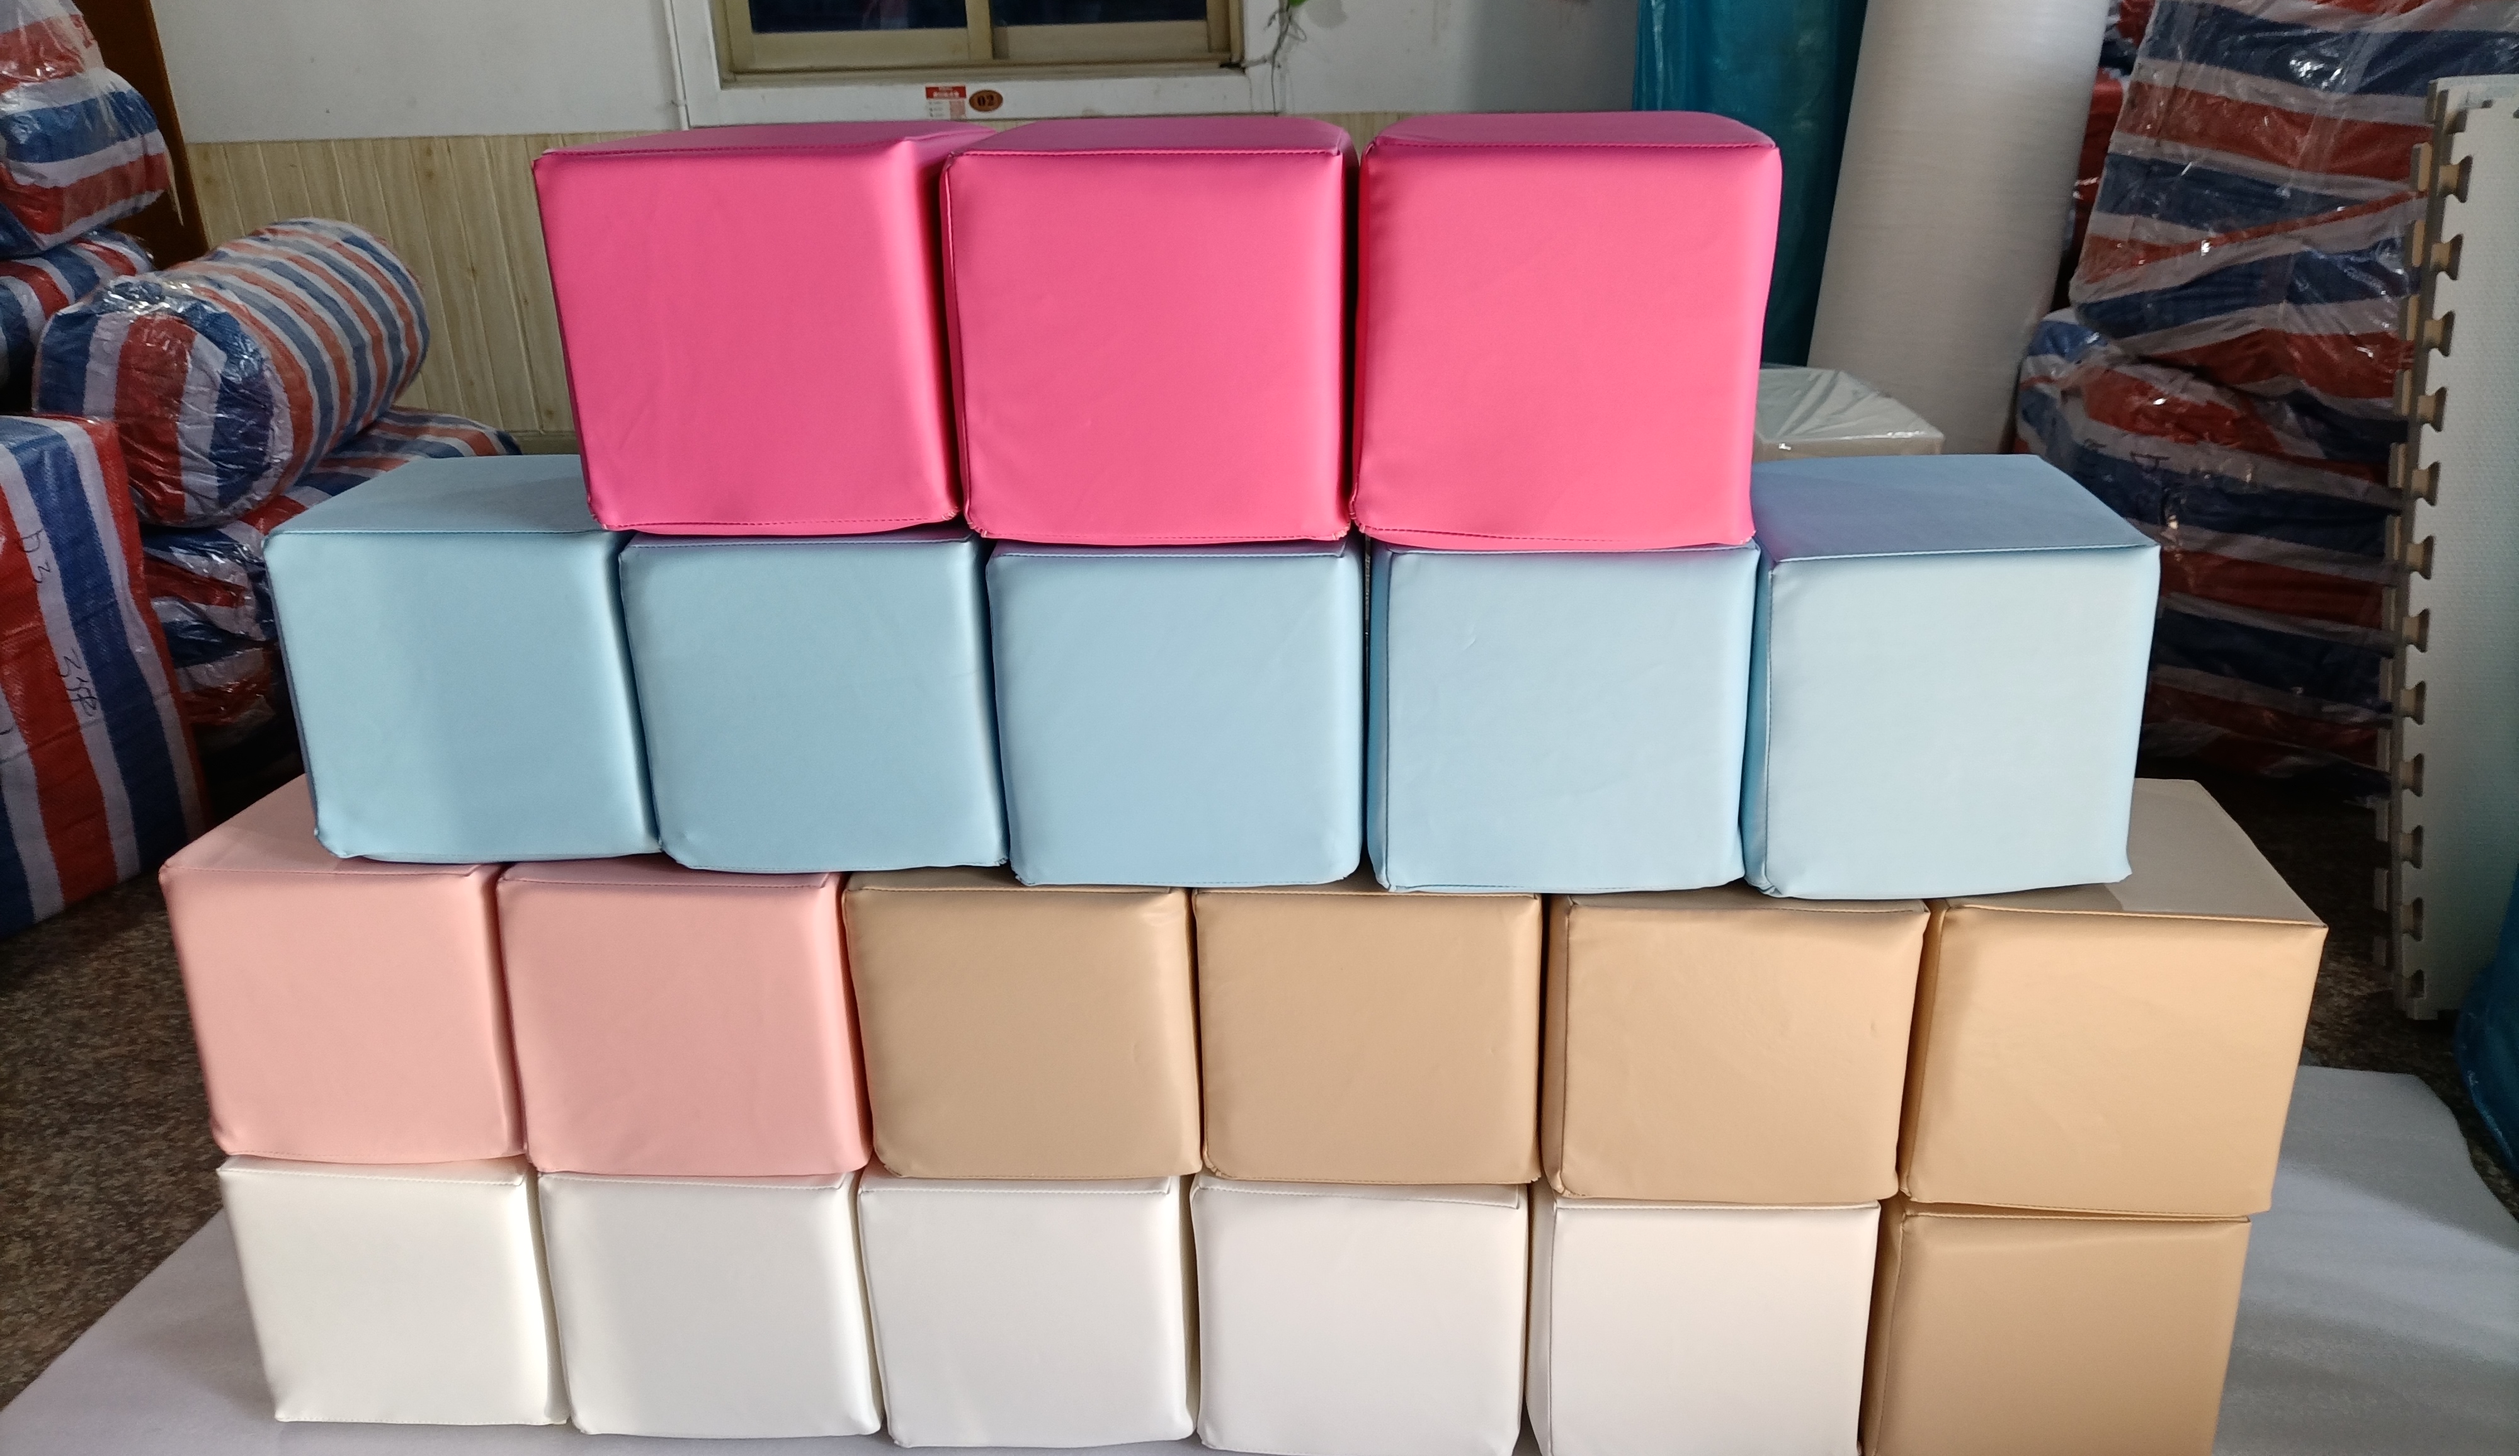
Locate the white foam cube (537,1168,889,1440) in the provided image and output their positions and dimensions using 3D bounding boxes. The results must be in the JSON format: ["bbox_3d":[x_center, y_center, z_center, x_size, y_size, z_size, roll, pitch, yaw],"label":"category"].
[{"bbox_3d":[-0.445,0.435,1.681,0.264,0.263,0.261,0,21,3],"label":"white foam cube"}]

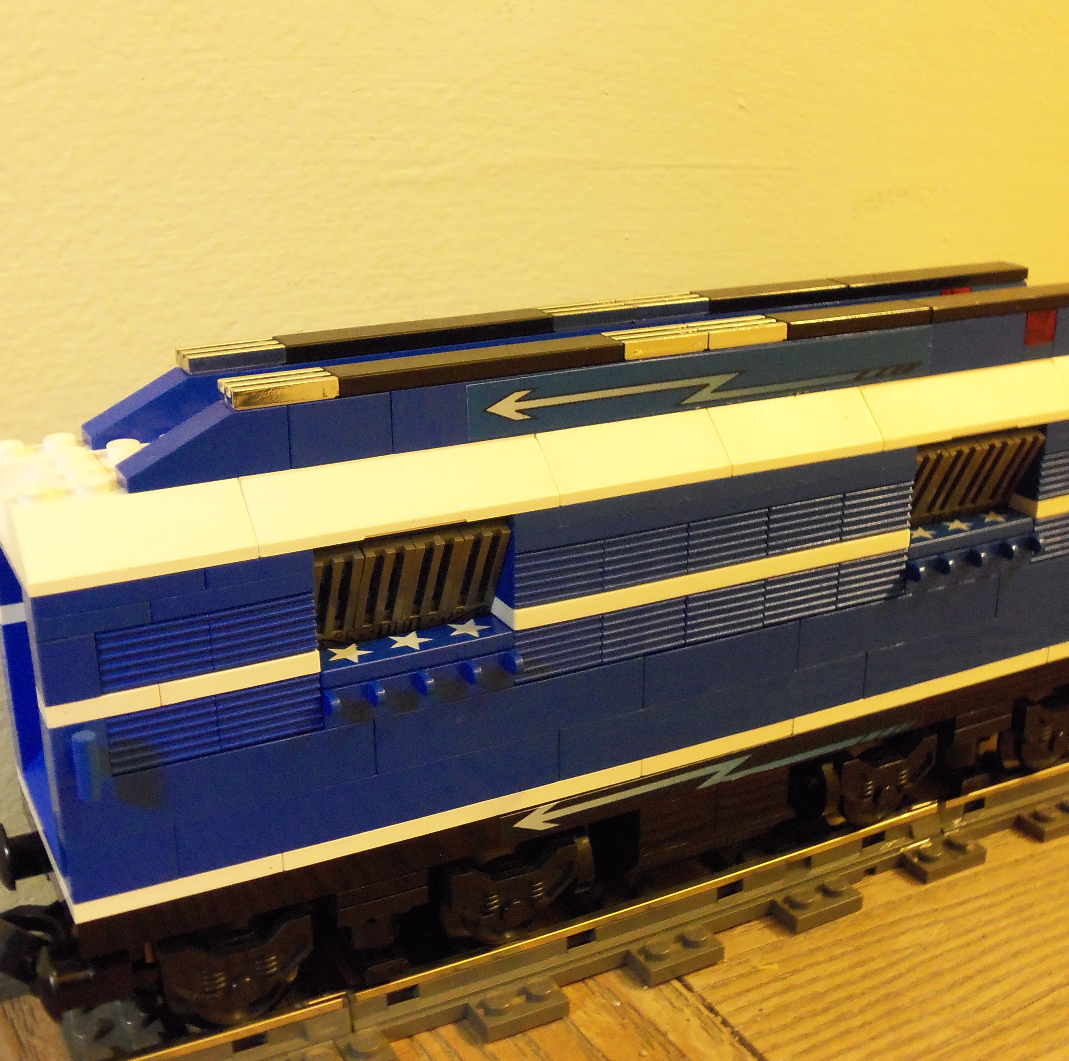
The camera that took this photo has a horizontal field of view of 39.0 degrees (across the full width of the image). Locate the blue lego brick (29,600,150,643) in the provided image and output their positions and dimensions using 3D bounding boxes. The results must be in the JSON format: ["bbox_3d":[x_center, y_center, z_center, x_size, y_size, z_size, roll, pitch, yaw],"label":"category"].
[{"bbox_3d":[-0.061,0.011,0.206,0.016,0.003,0.008,-10,22,-26],"label":"blue lego brick"}]

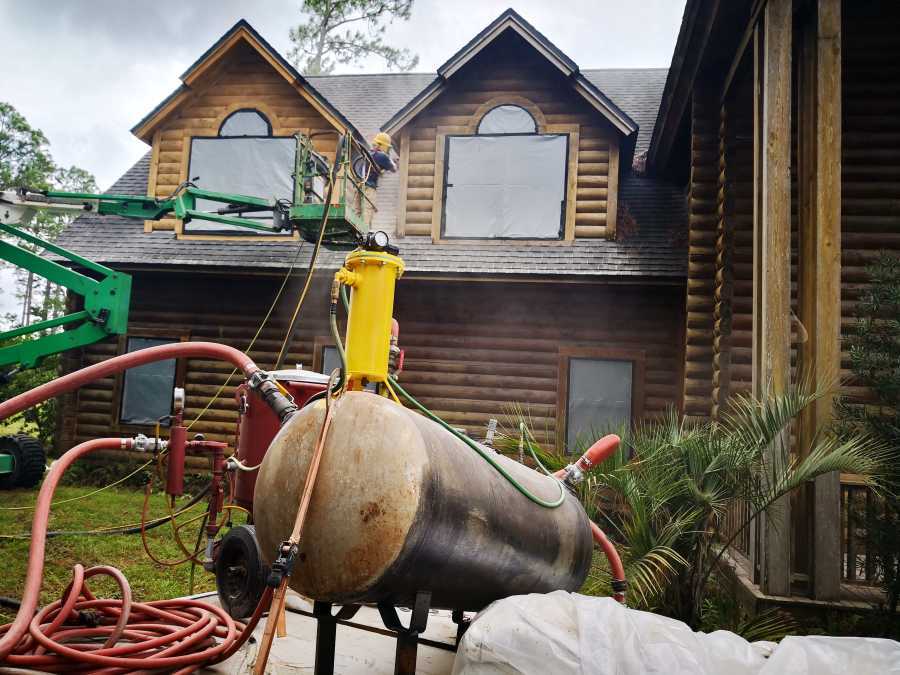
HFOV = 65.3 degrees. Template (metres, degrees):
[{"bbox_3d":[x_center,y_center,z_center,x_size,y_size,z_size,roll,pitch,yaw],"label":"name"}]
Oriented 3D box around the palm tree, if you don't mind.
[{"bbox_3d":[1.648,1.218,4.750,2.500,1.800,2.200,3,-5,0],"label":"palm tree"}]

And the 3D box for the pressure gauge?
[{"bbox_3d":[-0.234,-0.330,2.360,0.056,0.058,0.033,7,-6,-37],"label":"pressure gauge"}]

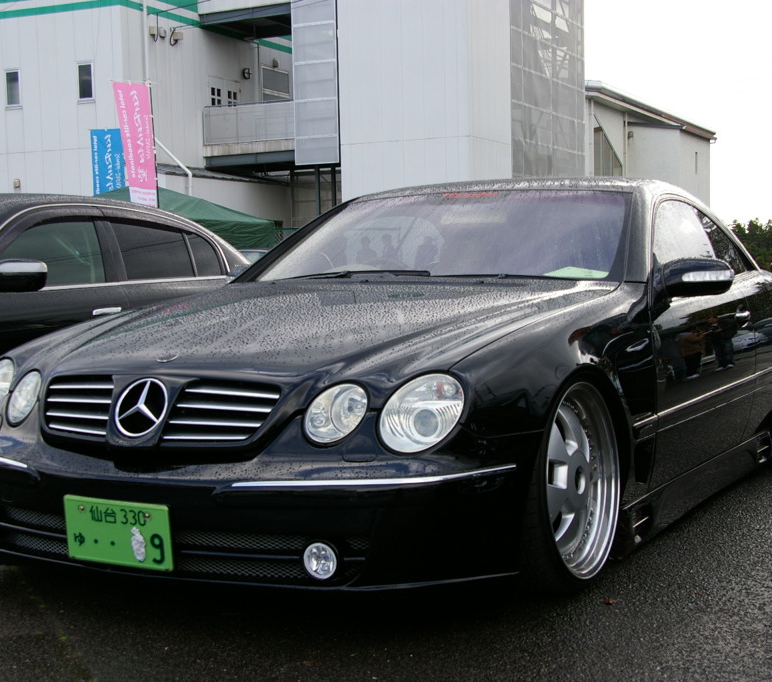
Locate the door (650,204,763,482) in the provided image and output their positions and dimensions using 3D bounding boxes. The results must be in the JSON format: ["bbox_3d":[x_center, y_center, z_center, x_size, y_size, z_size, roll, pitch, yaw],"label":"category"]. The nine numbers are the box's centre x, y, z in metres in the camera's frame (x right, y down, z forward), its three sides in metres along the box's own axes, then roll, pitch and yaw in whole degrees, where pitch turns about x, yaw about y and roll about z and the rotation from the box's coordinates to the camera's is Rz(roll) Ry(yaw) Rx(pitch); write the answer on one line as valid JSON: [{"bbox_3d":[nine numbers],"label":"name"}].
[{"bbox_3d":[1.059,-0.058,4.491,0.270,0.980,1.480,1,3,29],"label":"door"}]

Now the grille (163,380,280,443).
[{"bbox_3d":[-0.396,0.172,2.973,0.300,0.152,0.070,1,-10,20],"label":"grille"}]

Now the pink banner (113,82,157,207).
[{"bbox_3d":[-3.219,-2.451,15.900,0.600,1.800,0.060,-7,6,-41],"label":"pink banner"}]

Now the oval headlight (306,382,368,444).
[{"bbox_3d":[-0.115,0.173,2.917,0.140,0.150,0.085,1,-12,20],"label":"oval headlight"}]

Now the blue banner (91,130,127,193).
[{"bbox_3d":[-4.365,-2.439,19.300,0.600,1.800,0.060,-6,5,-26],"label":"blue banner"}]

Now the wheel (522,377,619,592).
[{"bbox_3d":[0.456,0.396,3.481,0.250,0.645,0.645,-3,1,31],"label":"wheel"}]

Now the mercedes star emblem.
[{"bbox_3d":[-0.614,0.167,3.059,0.156,0.158,0.030,1,-17,29],"label":"mercedes star emblem"}]

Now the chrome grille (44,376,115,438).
[{"bbox_3d":[-0.803,0.164,3.197,0.300,0.152,0.070,2,-10,38],"label":"chrome grille"}]

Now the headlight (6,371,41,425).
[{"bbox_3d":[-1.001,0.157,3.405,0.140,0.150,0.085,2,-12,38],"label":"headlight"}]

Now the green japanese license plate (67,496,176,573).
[{"bbox_3d":[-0.665,0.477,3.037,0.330,0.165,0.020,1,9,29],"label":"green japanese license plate"}]

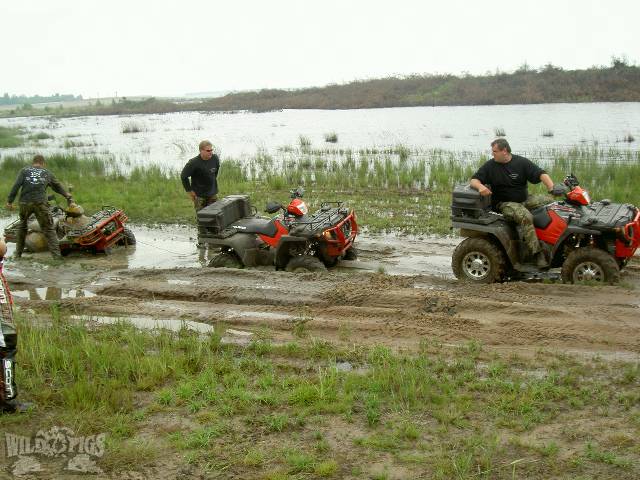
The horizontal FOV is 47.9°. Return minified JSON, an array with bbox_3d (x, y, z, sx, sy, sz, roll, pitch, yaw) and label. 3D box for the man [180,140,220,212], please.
[{"bbox_3d":[-1.824,-0.674,11.100,0.580,1.780,0.420,-10,14,-39],"label":"man"}]

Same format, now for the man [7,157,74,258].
[{"bbox_3d":[-4.182,-0.494,10.750,0.900,1.640,0.520,-1,11,2],"label":"man"}]

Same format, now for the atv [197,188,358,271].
[{"bbox_3d":[-0.598,-0.101,10.150,2.070,1.180,1.120,5,19,29],"label":"atv"}]

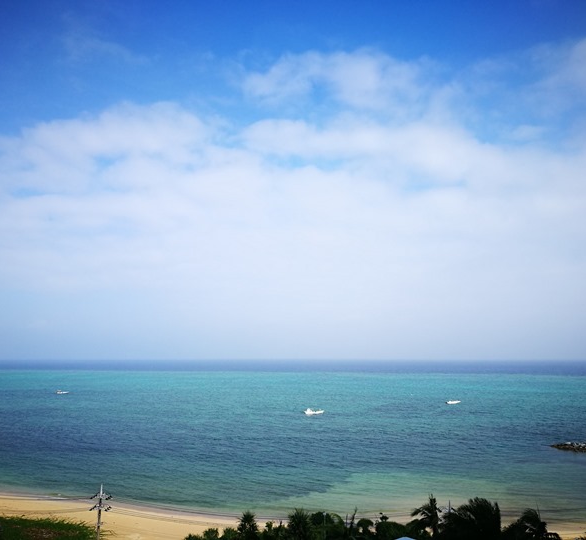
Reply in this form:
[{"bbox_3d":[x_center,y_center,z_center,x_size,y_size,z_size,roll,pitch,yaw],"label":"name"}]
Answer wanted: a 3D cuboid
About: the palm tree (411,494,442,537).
[{"bbox_3d":[11.970,22.250,49.650,2.900,4.400,2.900,0,-9,0],"label":"palm tree"}]

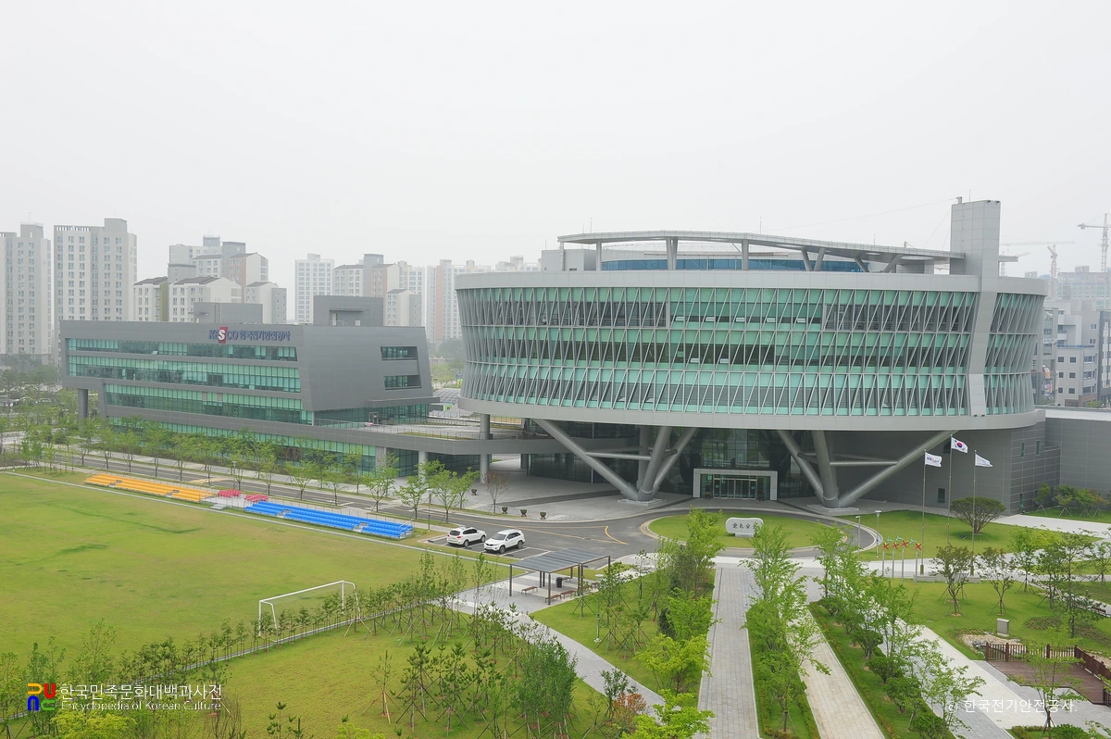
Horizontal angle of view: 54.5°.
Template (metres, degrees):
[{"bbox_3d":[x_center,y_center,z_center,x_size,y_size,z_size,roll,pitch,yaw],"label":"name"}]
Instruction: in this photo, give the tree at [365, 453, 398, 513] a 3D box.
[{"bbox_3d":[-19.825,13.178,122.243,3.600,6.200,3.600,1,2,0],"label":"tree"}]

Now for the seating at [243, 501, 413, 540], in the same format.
[{"bbox_3d":[-24.500,15.838,114.940,23.800,1.200,2.100,3,3,36],"label":"seating"}]

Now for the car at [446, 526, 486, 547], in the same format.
[{"bbox_3d":[-8.576,16.255,106.140,1.880,1.720,4.650,3,3,35],"label":"car"}]

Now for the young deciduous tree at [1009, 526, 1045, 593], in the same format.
[{"bbox_3d":[39.233,15.737,89.645,3.003,5.415,3.003,1,2,0],"label":"young deciduous tree"}]

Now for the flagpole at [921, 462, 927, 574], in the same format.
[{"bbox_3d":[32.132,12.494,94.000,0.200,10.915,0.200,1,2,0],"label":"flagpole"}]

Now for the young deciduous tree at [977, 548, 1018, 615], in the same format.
[{"bbox_3d":[33.860,16.136,82.466,3.050,5.200,3.050,1,2,0],"label":"young deciduous tree"}]

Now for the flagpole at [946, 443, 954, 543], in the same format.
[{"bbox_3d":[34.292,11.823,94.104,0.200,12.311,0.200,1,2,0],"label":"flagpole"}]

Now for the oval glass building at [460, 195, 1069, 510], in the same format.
[{"bbox_3d":[24.236,-1.998,142.849,75.850,36.170,49.490,1,2,8],"label":"oval glass building"}]

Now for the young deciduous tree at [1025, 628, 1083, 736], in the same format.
[{"bbox_3d":[26.694,16.731,57.627,3.170,5.840,3.170,1,2,0],"label":"young deciduous tree"}]

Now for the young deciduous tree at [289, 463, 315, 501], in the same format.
[{"bbox_3d":[-30.417,13.411,129.451,3.667,4.634,3.667,1,2,0],"label":"young deciduous tree"}]

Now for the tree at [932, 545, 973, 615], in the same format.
[{"bbox_3d":[30.267,16.016,82.128,3.170,5.350,3.170,1,2,0],"label":"tree"}]

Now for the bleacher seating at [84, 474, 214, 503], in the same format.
[{"bbox_3d":[-50.931,14.721,134.681,23.140,1.150,2.100,3,3,35],"label":"bleacher seating"}]

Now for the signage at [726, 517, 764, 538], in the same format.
[{"bbox_3d":[19.506,16.242,111.061,3.800,2.000,0.600,1,2,10],"label":"signage"}]

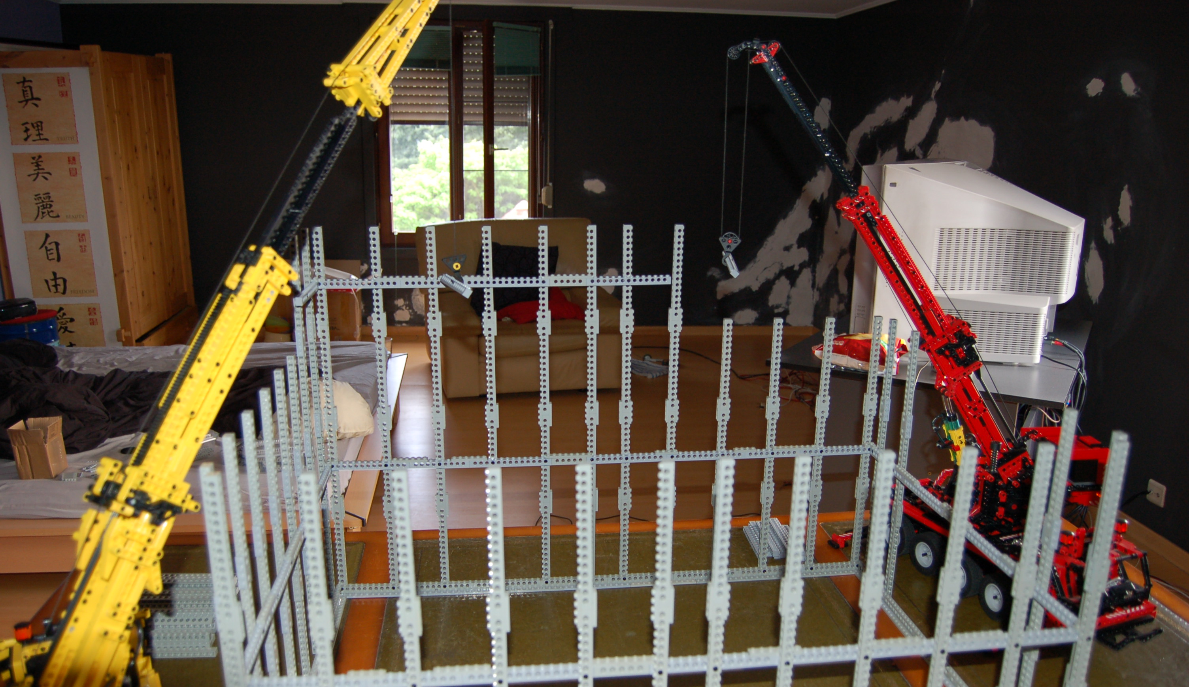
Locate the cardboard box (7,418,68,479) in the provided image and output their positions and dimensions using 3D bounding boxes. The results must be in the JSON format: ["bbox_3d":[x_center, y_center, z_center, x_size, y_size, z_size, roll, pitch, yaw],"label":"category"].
[{"bbox_3d":[-1.617,0.305,2.600,0.095,0.158,0.095,-1,14,-6],"label":"cardboard box"}]

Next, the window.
[{"bbox_3d":[-0.856,-1.348,5.785,1.056,1.409,0.130,-1,14,-4],"label":"window"}]

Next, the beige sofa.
[{"bbox_3d":[-0.424,-0.264,5.186,1.040,0.890,0.920,-3,14,-14],"label":"beige sofa"}]

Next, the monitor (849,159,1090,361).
[{"bbox_3d":[1.126,-0.244,2.648,0.520,0.550,0.580,10,17,35],"label":"monitor"}]

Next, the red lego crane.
[{"bbox_3d":[0.453,-0.010,1.147,0.500,0.750,0.400,-5,15,-21],"label":"red lego crane"}]

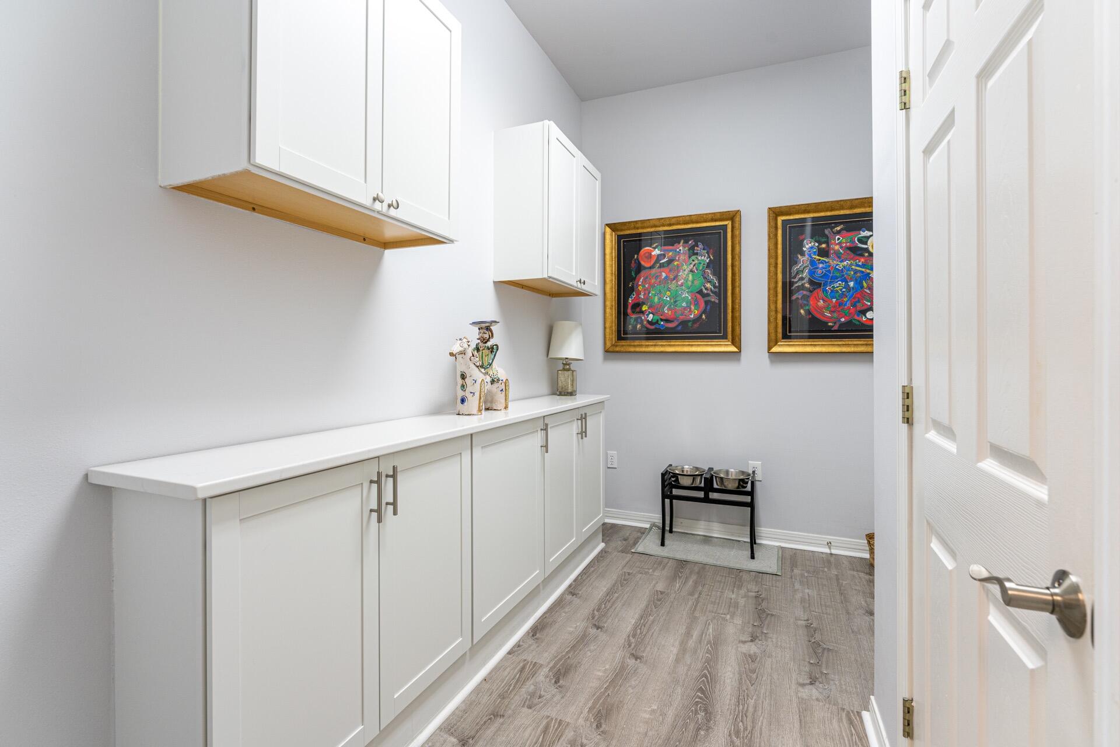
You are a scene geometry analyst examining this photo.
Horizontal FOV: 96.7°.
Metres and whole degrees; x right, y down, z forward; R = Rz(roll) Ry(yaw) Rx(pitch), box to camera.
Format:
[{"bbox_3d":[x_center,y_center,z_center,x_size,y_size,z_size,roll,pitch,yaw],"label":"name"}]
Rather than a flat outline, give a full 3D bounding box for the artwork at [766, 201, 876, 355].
[{"bbox_3d":[1.735,-0.578,2.955,0.915,0.905,0.040,0,1,24],"label":"artwork"}]

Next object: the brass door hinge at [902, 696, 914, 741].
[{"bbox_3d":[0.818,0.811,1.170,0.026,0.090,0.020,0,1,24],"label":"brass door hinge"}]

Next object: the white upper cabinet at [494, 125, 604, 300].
[{"bbox_3d":[-0.032,-0.866,2.844,0.315,0.765,0.775,0,1,24],"label":"white upper cabinet"}]

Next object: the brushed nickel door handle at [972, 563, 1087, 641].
[{"bbox_3d":[0.521,0.237,0.571,0.060,0.066,0.145,0,1,24],"label":"brushed nickel door handle"}]

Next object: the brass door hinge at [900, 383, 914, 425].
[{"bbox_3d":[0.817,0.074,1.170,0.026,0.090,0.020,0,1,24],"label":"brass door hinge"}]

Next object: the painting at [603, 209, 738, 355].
[{"bbox_3d":[0.748,-0.599,3.394,0.915,0.905,0.040,0,1,24],"label":"painting"}]

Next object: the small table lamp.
[{"bbox_3d":[0.041,-0.090,3.099,0.225,0.470,0.225,0,1,24],"label":"small table lamp"}]

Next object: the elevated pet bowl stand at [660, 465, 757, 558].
[{"bbox_3d":[0.954,0.865,3.178,0.560,0.475,0.290,0,1,24],"label":"elevated pet bowl stand"}]

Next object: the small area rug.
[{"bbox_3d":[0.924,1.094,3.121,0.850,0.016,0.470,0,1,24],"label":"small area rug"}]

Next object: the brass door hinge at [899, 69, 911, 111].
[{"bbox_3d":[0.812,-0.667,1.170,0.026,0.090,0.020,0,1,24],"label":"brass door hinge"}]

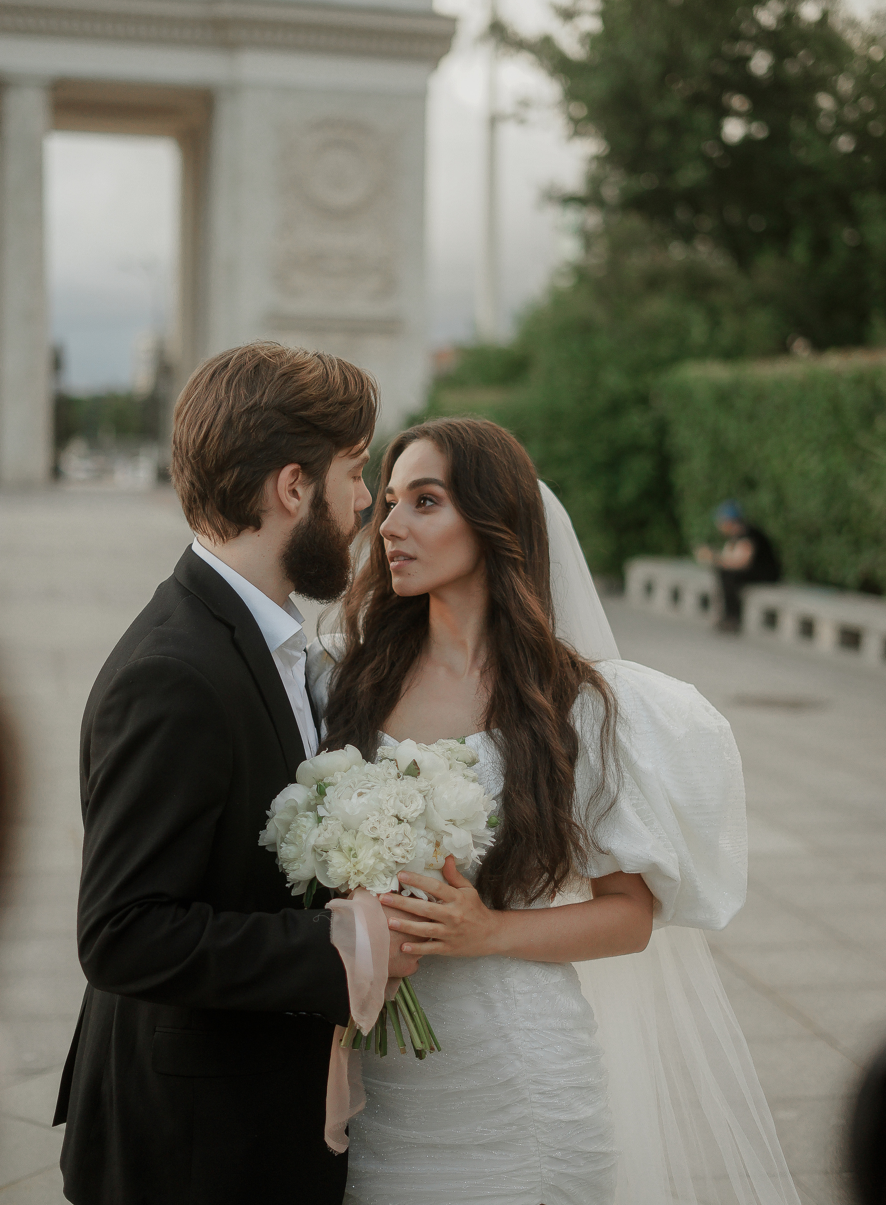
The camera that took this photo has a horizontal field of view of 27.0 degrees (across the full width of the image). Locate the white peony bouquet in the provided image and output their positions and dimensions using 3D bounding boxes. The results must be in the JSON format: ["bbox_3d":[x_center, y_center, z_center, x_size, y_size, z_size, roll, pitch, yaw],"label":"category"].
[{"bbox_3d":[-0.072,0.332,2.060,0.260,0.345,0.235,0,15,0],"label":"white peony bouquet"}]

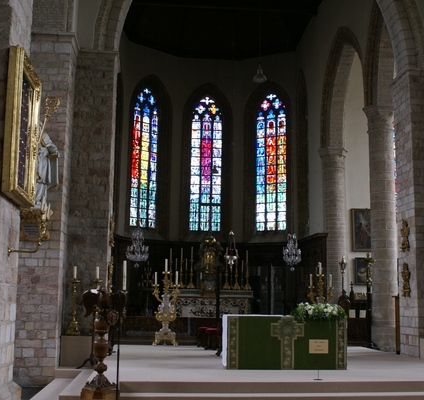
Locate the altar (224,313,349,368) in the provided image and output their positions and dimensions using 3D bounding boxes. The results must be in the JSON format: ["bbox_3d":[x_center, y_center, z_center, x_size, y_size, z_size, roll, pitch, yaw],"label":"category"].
[{"bbox_3d":[1.349,2.690,12.302,2.240,0.950,0.750,2,-9,-6],"label":"altar"}]

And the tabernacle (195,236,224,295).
[{"bbox_3d":[-0.100,2.578,25.900,1.150,2.350,0.750,2,-9,-5],"label":"tabernacle"}]

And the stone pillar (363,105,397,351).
[{"bbox_3d":[4.572,0.669,17.362,0.770,6.474,0.770,1,-8,-6],"label":"stone pillar"}]

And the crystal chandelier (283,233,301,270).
[{"bbox_3d":[2.839,1.843,22.922,0.620,1.322,0.620,2,-9,-6],"label":"crystal chandelier"}]

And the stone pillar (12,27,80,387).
[{"bbox_3d":[-3.548,0.122,13.703,1.000,7.273,0.800,1,-8,-6],"label":"stone pillar"}]

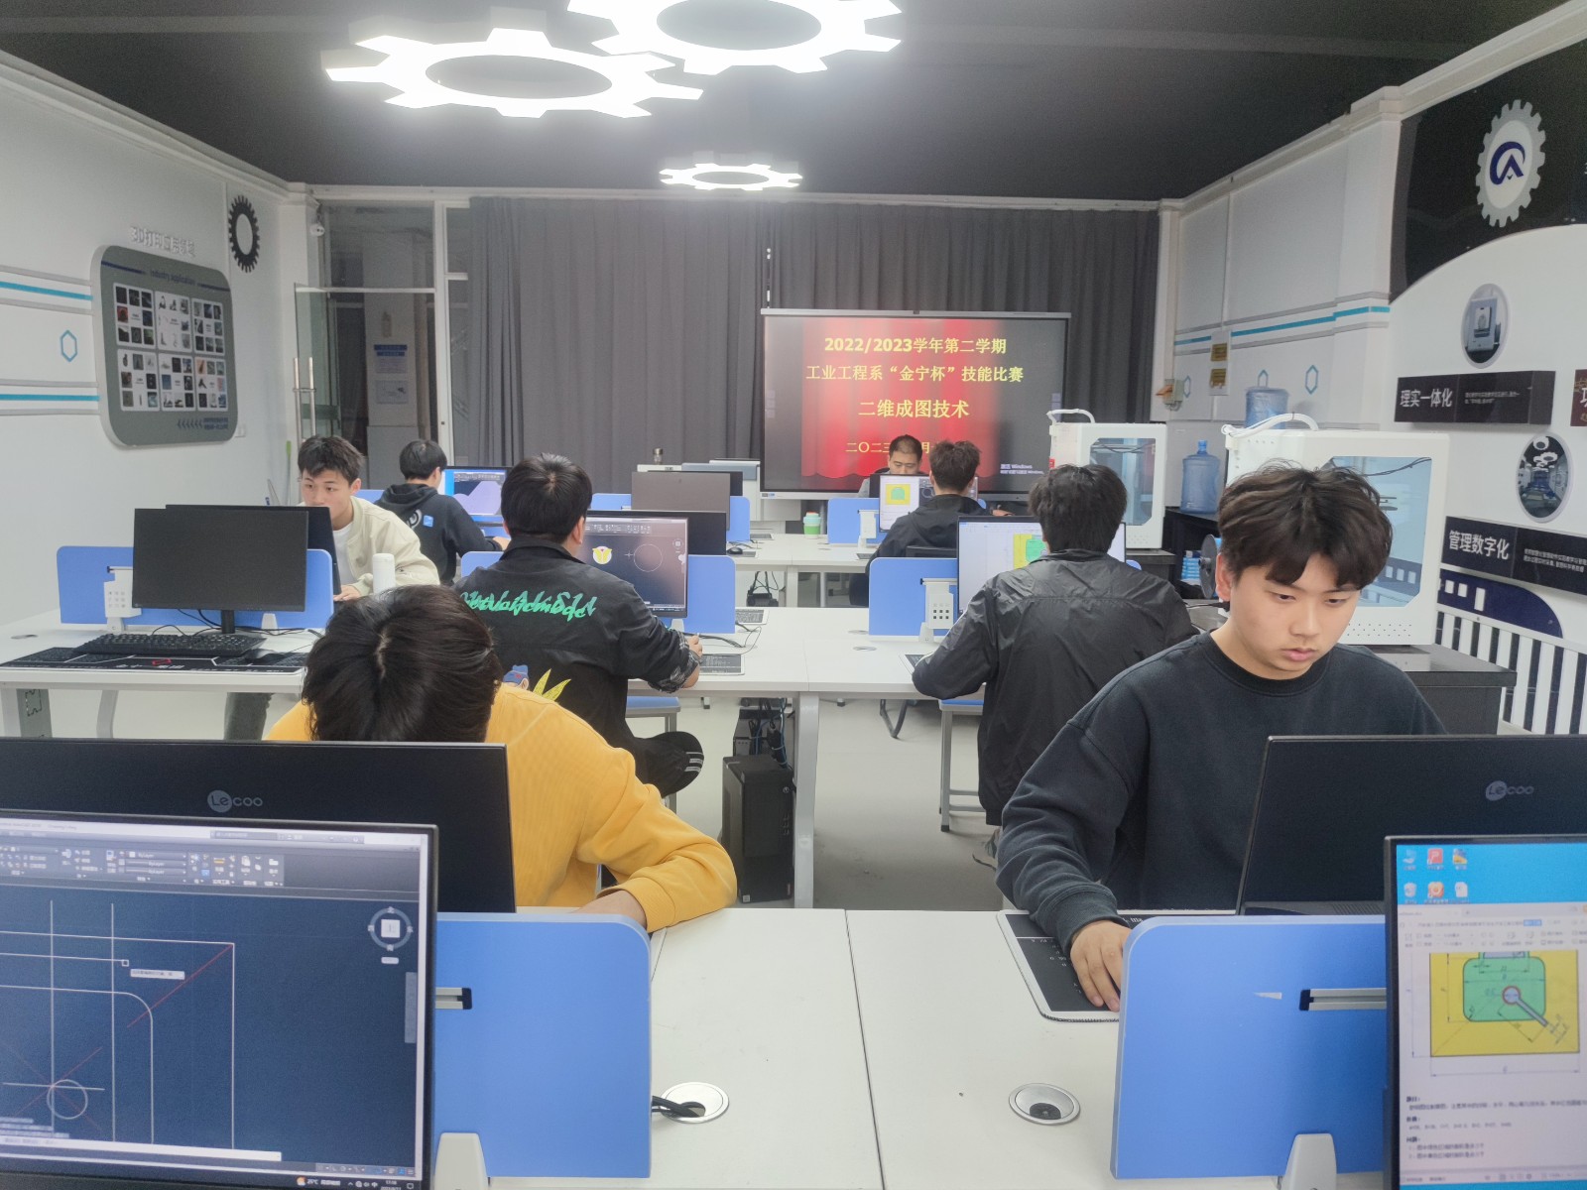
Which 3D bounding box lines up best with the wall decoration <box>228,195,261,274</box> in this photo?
[{"bbox_3d":[-3.974,-2.624,7.999,0.040,0.548,0.548,0,9,-1],"label":"wall decoration"}]

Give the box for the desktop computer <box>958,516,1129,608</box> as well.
[{"bbox_3d":[0.754,-0.037,3.361,0.540,0.410,0.180,2,10,11],"label":"desktop computer"}]

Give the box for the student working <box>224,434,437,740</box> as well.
[{"bbox_3d":[-1.560,0.092,3.907,0.580,1.330,0.720,5,10,21],"label":"student working"}]

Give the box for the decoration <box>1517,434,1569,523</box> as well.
[{"bbox_3d":[3.409,-0.532,5.026,0.030,0.400,0.380,1,9,-1],"label":"decoration"}]

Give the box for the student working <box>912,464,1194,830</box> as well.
[{"bbox_3d":[0.682,0.333,2.905,0.680,1.330,0.800,0,9,-1],"label":"student working"}]

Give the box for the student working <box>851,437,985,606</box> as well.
[{"bbox_3d":[0.647,-0.072,5.291,0.660,1.340,0.800,0,9,-1],"label":"student working"}]

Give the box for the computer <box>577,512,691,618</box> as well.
[{"bbox_3d":[-0.582,-0.048,3.340,0.540,0.410,0.180,1,10,2],"label":"computer"}]

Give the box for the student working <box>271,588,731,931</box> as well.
[{"bbox_3d":[-0.447,0.574,1.631,0.700,1.250,0.760,0,9,-1],"label":"student working"}]

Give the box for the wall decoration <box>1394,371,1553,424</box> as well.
[{"bbox_3d":[3.183,-0.930,5.238,0.040,0.236,1.198,0,9,-1],"label":"wall decoration"}]

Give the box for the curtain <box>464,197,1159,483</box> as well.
[{"bbox_3d":[0.136,-1.547,8.768,5.377,3.032,0.180,0,9,-1],"label":"curtain"}]

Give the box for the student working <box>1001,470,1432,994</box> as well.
[{"bbox_3d":[0.616,0.486,1.647,0.600,1.350,0.700,0,10,-7],"label":"student working"}]

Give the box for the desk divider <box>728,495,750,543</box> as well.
[{"bbox_3d":[-0.636,-0.388,5.578,0.820,0.250,0.030,1,9,-1],"label":"desk divider"}]

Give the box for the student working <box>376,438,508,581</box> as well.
[{"bbox_3d":[-1.684,-0.091,5.253,0.620,1.340,0.800,5,10,24],"label":"student working"}]

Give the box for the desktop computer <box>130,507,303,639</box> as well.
[{"bbox_3d":[-1.661,-0.059,3.192,0.480,0.370,0.180,1,9,-2],"label":"desktop computer"}]

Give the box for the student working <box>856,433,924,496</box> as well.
[{"bbox_3d":[0.613,-0.252,6.198,0.520,1.320,0.680,1,9,-1],"label":"student working"}]

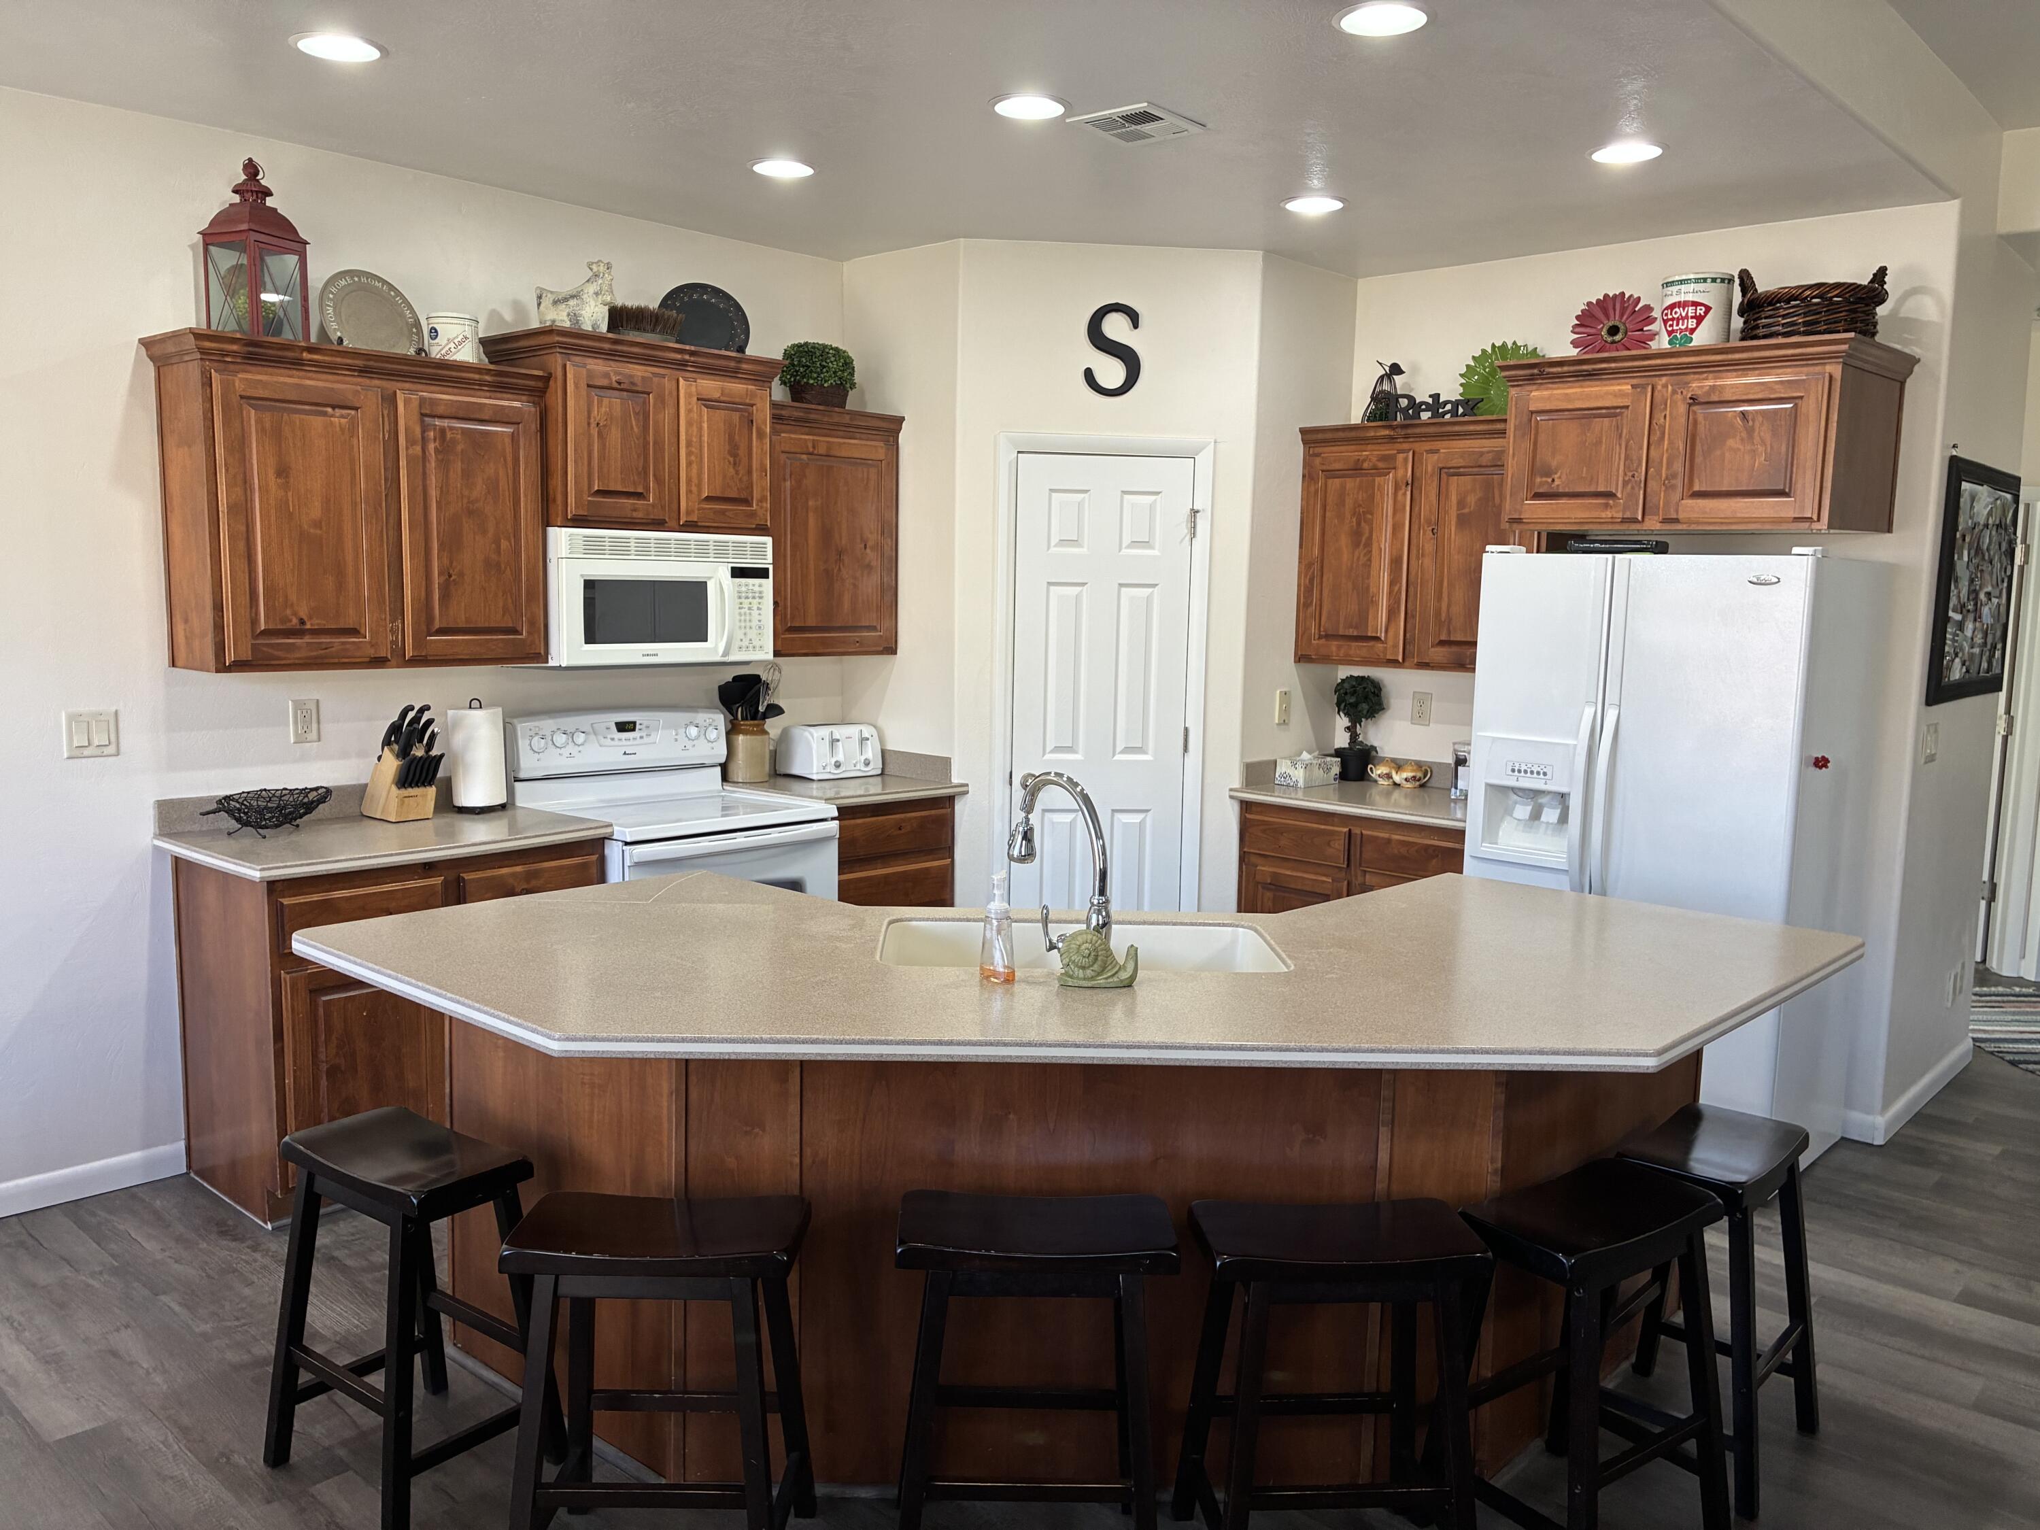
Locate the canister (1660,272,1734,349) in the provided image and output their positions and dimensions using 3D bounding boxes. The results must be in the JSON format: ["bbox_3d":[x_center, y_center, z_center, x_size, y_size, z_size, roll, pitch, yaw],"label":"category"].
[{"bbox_3d":[1.935,-1.271,4.400,0.211,0.254,0.211,8,9,42],"label":"canister"}]

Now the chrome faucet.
[{"bbox_3d":[0.063,0.192,2.799,0.115,0.350,0.275,-4,8,-37],"label":"chrome faucet"}]

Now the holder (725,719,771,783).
[{"bbox_3d":[-0.928,-0.046,5.287,0.142,0.200,0.142,1,7,0],"label":"holder"}]

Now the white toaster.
[{"bbox_3d":[-0.677,-0.059,5.482,0.285,0.185,0.245,-5,9,-41],"label":"white toaster"}]

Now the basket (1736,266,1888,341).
[{"bbox_3d":[2.267,-1.295,4.384,0.400,0.245,0.280,7,9,42],"label":"basket"}]

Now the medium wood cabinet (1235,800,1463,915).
[{"bbox_3d":[1.299,0.583,5.319,0.909,0.894,0.636,8,9,42],"label":"medium wood cabinet"}]

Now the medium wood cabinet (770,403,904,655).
[{"bbox_3d":[-0.745,-0.792,5.284,0.338,0.829,0.640,7,9,42],"label":"medium wood cabinet"}]

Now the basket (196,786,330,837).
[{"bbox_3d":[-1.999,0.130,4.079,0.210,0.100,0.335,7,9,42],"label":"basket"}]

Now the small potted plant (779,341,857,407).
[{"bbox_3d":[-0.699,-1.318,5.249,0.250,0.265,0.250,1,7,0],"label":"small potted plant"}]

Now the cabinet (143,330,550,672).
[{"bbox_3d":[-1.782,-0.680,4.152,0.342,0.825,0.950,8,9,42],"label":"cabinet"}]

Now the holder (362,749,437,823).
[{"bbox_3d":[-1.760,0.040,4.359,0.193,0.218,0.120,8,9,42],"label":"holder"}]

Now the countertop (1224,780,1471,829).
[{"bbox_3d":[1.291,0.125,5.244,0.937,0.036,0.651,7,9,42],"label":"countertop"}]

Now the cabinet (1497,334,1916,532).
[{"bbox_3d":[1.986,-0.927,4.485,0.976,0.487,0.663,7,9,42],"label":"cabinet"}]

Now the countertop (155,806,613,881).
[{"bbox_3d":[-1.695,0.197,4.136,0.660,0.038,0.948,8,9,42],"label":"countertop"}]

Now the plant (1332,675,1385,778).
[{"bbox_3d":[1.248,-0.135,5.625,0.185,0.395,0.185,7,9,42],"label":"plant"}]

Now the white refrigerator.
[{"bbox_3d":[1.921,0.253,4.576,0.899,1.754,0.794,8,9,42],"label":"white refrigerator"}]

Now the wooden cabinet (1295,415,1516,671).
[{"bbox_3d":[1.430,-0.746,5.265,0.917,0.825,0.342,8,9,42],"label":"wooden cabinet"}]

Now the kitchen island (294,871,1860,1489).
[{"bbox_3d":[0.160,0.795,3.106,3.134,0.914,1.489,1,7,-1],"label":"kitchen island"}]

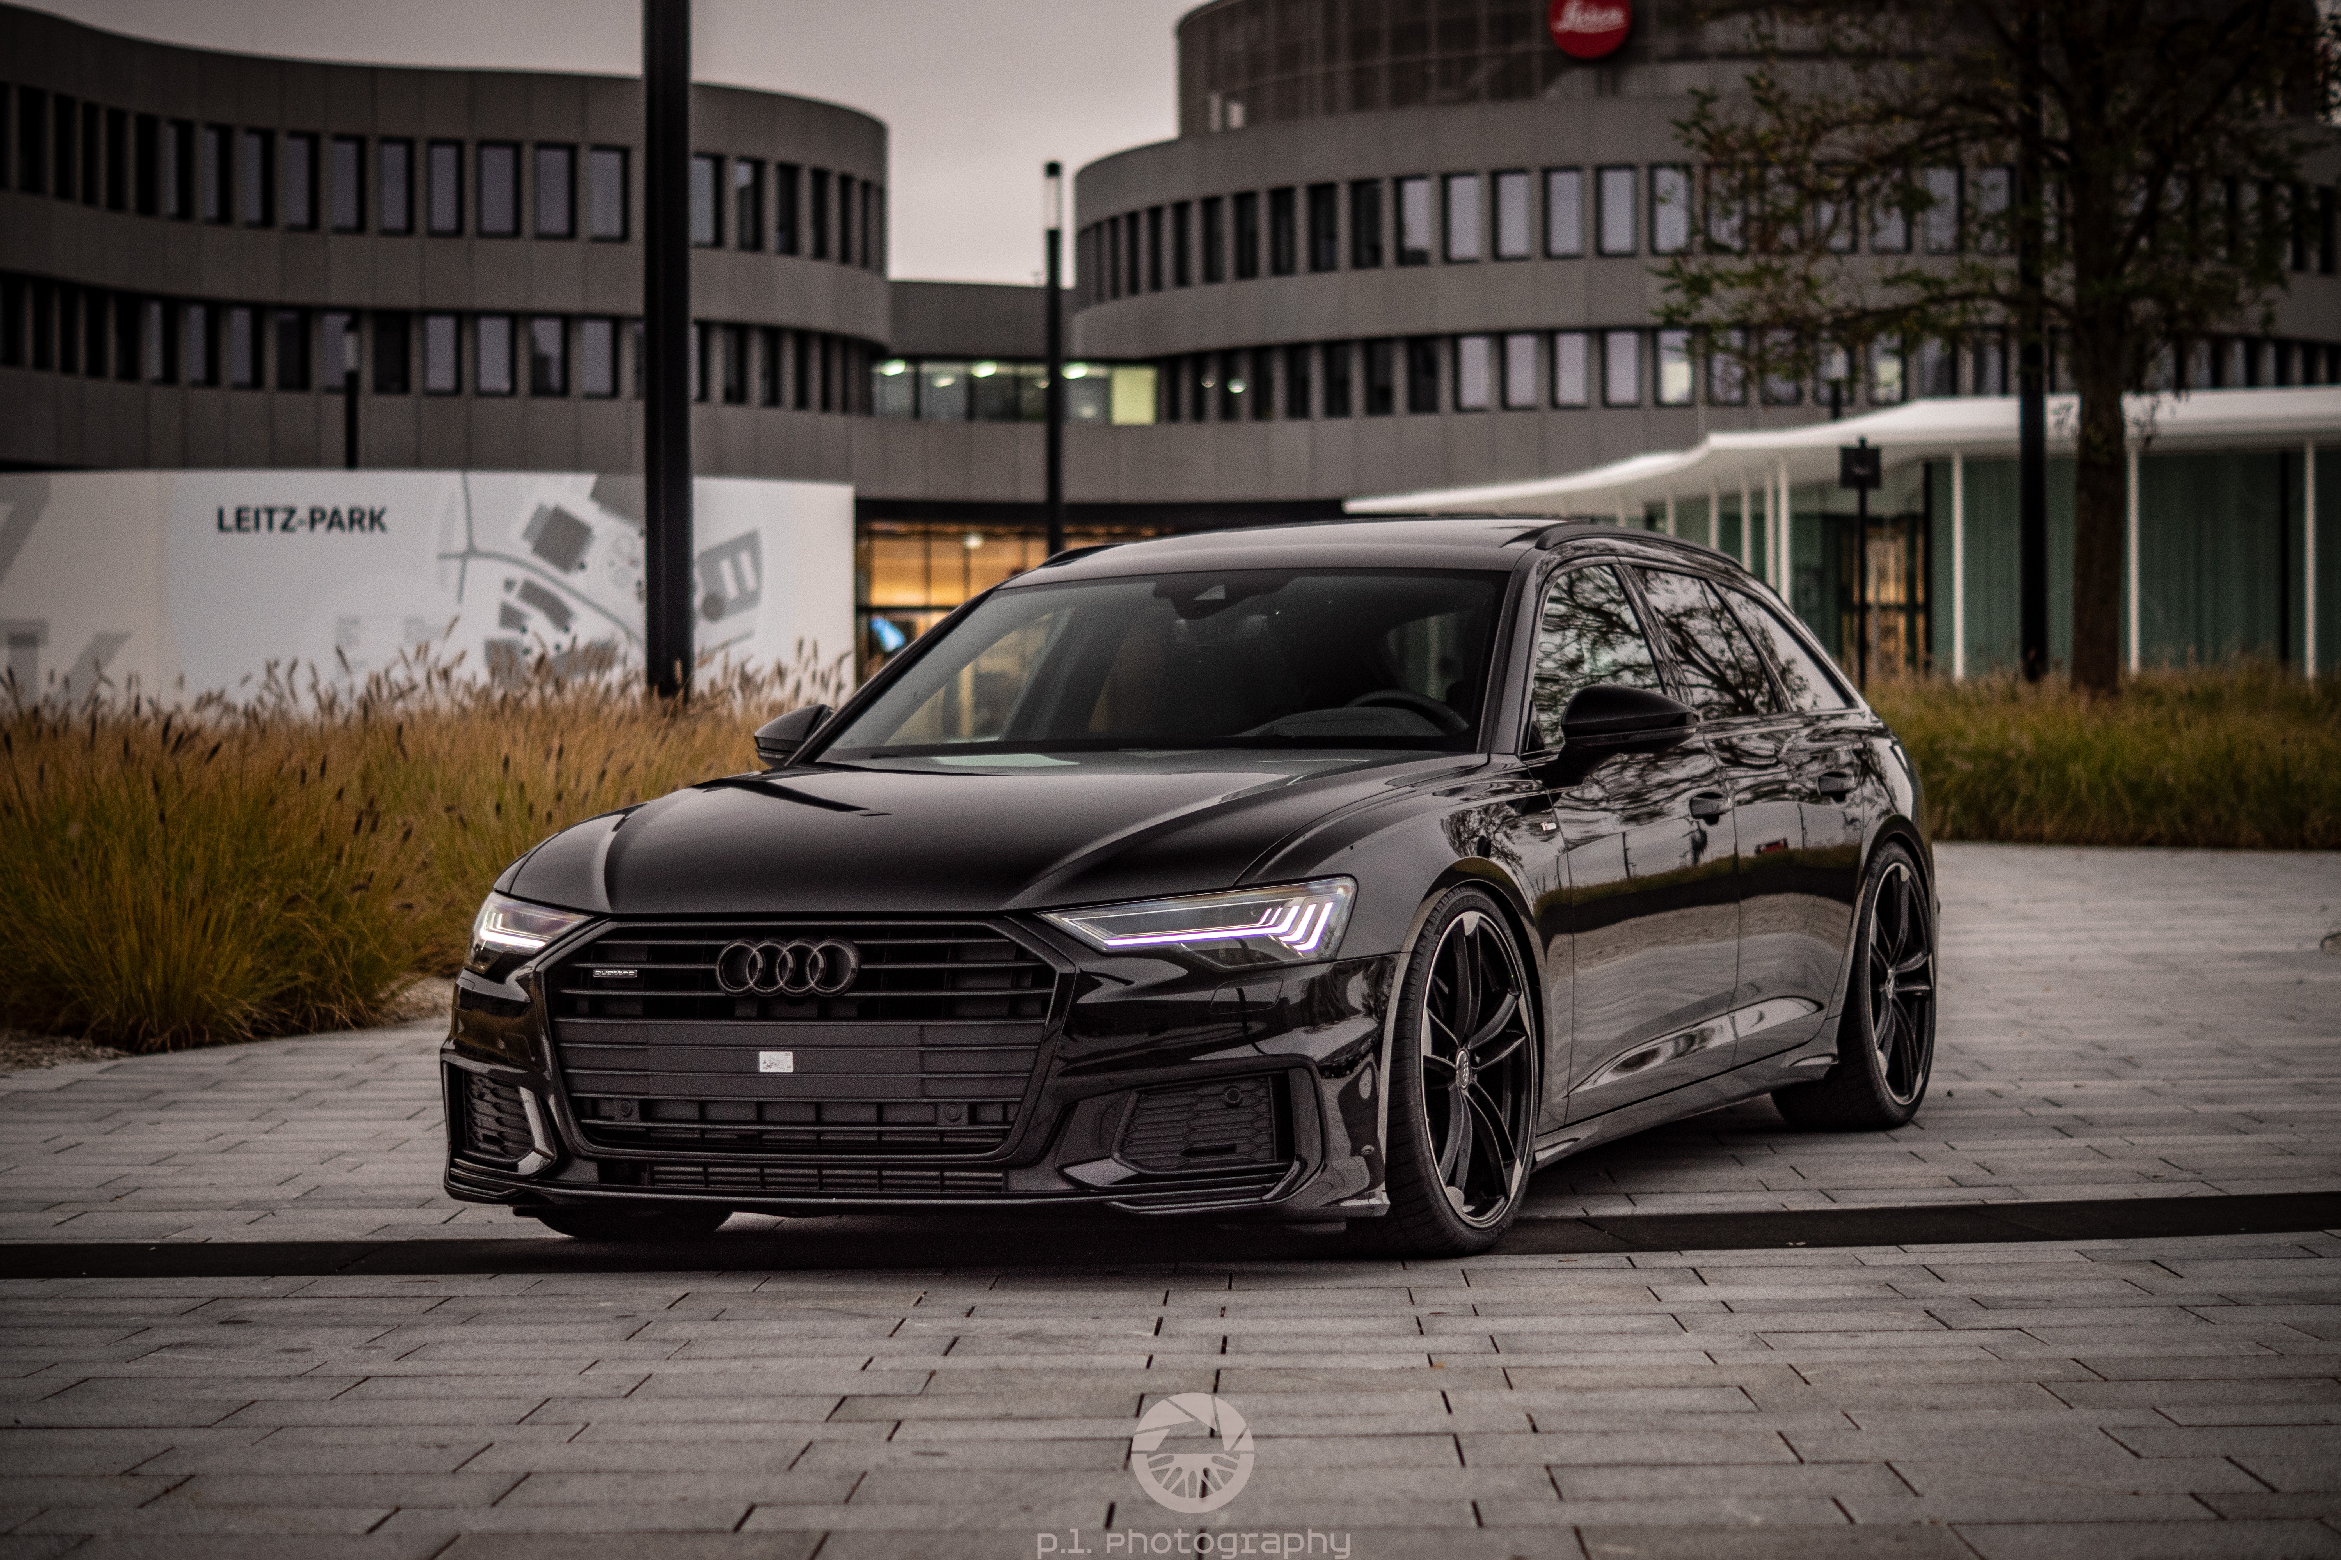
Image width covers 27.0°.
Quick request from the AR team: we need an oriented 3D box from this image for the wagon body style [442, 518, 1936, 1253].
[{"bbox_3d":[0.335,0.130,10.530,2.000,1.420,4.940,0,1,23],"label":"wagon body style"}]

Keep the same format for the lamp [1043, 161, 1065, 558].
[{"bbox_3d":[-1.430,-3.650,60.000,0.220,7.800,0.220,0,1,0],"label":"lamp"}]

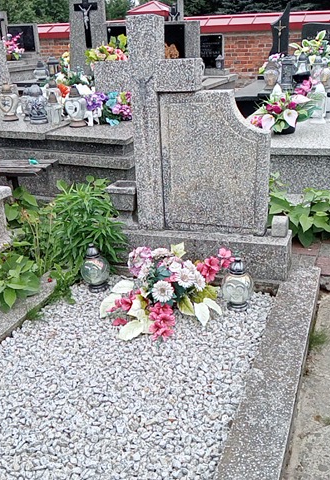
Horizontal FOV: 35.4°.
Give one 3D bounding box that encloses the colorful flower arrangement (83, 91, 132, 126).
[{"bbox_3d":[-0.474,-1.114,4.421,0.440,0.270,0.300,6,24,20],"label":"colorful flower arrangement"}]

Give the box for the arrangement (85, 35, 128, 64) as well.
[{"bbox_3d":[-0.554,-1.828,5.075,0.440,0.380,0.300,6,24,20],"label":"arrangement"}]

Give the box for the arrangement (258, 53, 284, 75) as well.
[{"bbox_3d":[1.462,-2.374,7.043,0.340,0.340,0.280,6,24,20],"label":"arrangement"}]

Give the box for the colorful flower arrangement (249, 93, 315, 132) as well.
[{"bbox_3d":[1.023,-1.122,4.485,0.560,0.360,0.420,5,24,17],"label":"colorful flower arrangement"}]

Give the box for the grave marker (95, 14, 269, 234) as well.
[{"bbox_3d":[0.096,-0.535,2.508,0.840,1.020,0.160,5,24,17],"label":"grave marker"}]

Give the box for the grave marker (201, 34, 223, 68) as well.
[{"bbox_3d":[0.755,-3.145,8.684,0.550,0.580,0.080,6,24,20],"label":"grave marker"}]

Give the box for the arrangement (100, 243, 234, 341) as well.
[{"bbox_3d":[0.008,0.183,2.252,0.510,0.320,0.430,6,24,19],"label":"arrangement"}]

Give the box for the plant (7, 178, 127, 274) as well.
[{"bbox_3d":[-0.519,-0.116,2.929,0.700,0.520,0.420,6,24,19],"label":"plant"}]

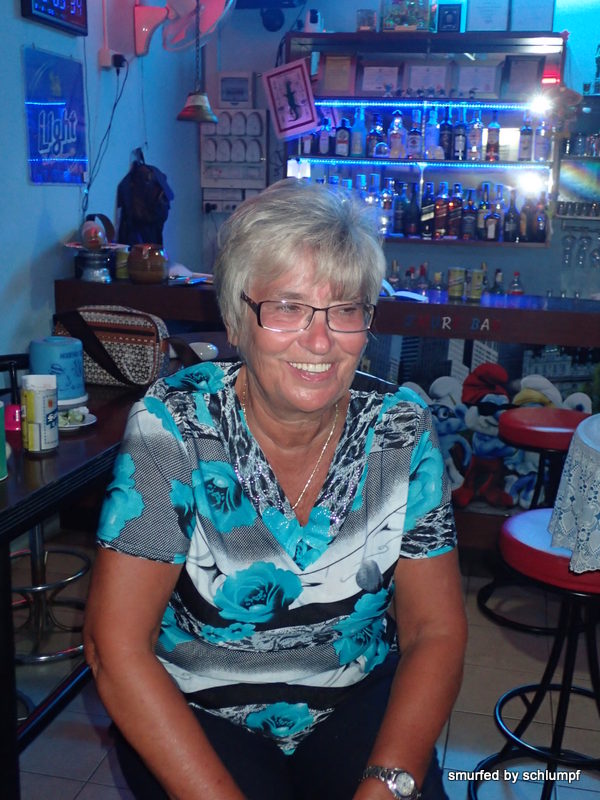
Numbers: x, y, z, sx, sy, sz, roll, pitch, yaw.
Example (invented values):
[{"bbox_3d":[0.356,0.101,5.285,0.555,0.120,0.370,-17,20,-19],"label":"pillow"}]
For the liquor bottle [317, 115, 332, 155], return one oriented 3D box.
[{"bbox_3d":[0.136,-1.446,5.070,0.066,0.198,0.066,4,14,12],"label":"liquor bottle"}]

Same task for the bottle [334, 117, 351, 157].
[{"bbox_3d":[0.234,-1.416,4.991,0.079,0.212,0.068,4,13,12],"label":"bottle"}]

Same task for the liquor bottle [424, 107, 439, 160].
[{"bbox_3d":[0.699,-1.407,4.883,0.080,0.275,0.080,4,13,12],"label":"liquor bottle"}]

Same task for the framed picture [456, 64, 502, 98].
[{"bbox_3d":[0.948,-1.691,4.909,0.250,0.200,0.022,4,8,12],"label":"framed picture"}]

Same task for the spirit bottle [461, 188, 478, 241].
[{"bbox_3d":[0.917,-1.001,4.999,0.082,0.273,0.082,4,14,12],"label":"spirit bottle"}]

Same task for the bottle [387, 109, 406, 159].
[{"bbox_3d":[0.531,-1.452,5.058,0.101,0.258,0.085,3,13,9],"label":"bottle"}]

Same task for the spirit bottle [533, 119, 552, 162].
[{"bbox_3d":[1.339,-1.450,5.108,0.075,0.244,0.070,3,15,10],"label":"spirit bottle"}]

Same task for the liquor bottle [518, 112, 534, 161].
[{"bbox_3d":[1.253,-1.464,5.121,0.075,0.266,0.072,3,15,10],"label":"liquor bottle"}]

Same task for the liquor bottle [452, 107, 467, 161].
[{"bbox_3d":[0.841,-1.401,4.851,0.076,0.290,0.076,4,13,12],"label":"liquor bottle"}]

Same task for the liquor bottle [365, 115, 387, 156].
[{"bbox_3d":[0.404,-1.414,4.951,0.090,0.235,0.082,4,13,12],"label":"liquor bottle"}]

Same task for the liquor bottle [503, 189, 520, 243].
[{"bbox_3d":[1.133,-0.986,4.952,0.082,0.276,0.082,4,14,12],"label":"liquor bottle"}]

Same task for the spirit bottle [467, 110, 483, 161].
[{"bbox_3d":[0.924,-1.403,4.898,0.077,0.260,0.077,4,14,12],"label":"spirit bottle"}]

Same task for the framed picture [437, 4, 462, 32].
[{"bbox_3d":[0.803,-2.048,4.966,0.126,0.142,0.025,3,13,9],"label":"framed picture"}]

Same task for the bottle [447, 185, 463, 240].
[{"bbox_3d":[0.895,-1.086,5.294,0.076,0.296,0.076,3,15,10],"label":"bottle"}]

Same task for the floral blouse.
[{"bbox_3d":[-0.027,0.190,1.180,0.450,0.480,0.290,-2,21,-12],"label":"floral blouse"}]

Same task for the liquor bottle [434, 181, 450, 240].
[{"bbox_3d":[0.783,-1.036,5.079,0.075,0.308,0.075,3,13,9],"label":"liquor bottle"}]

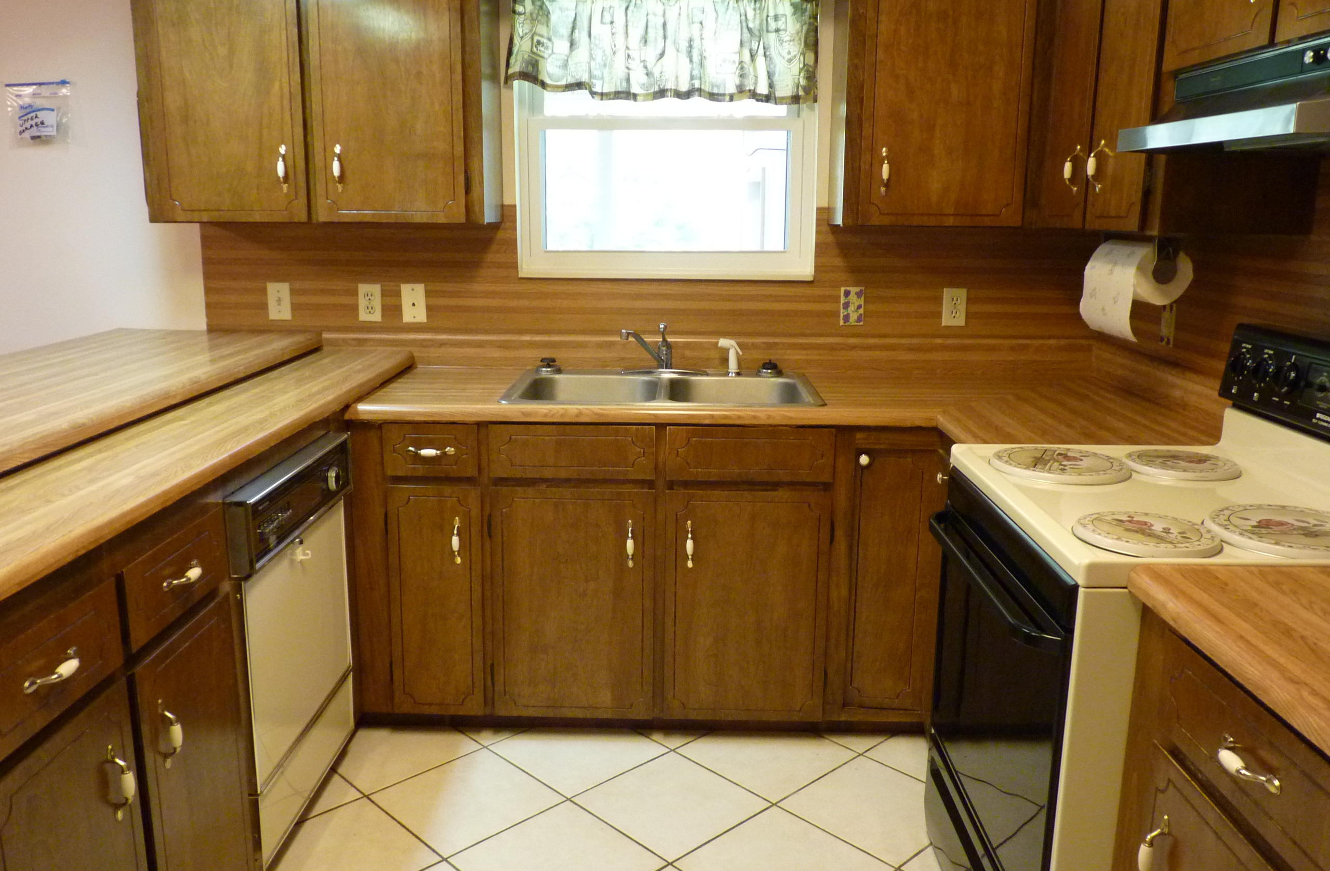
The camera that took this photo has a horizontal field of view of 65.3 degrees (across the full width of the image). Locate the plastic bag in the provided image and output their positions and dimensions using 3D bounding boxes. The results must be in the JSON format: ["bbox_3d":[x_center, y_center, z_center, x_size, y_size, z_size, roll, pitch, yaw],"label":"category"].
[{"bbox_3d":[-1.824,-0.937,3.018,0.186,0.174,0.025,-1,12,1],"label":"plastic bag"}]

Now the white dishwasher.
[{"bbox_3d":[-1.065,0.460,2.248,0.610,0.833,0.605,1,12,0],"label":"white dishwasher"}]

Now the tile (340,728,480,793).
[{"bbox_3d":[-0.713,0.822,2.739,0.342,0.010,0.342,-11,16,-43],"label":"tile"}]

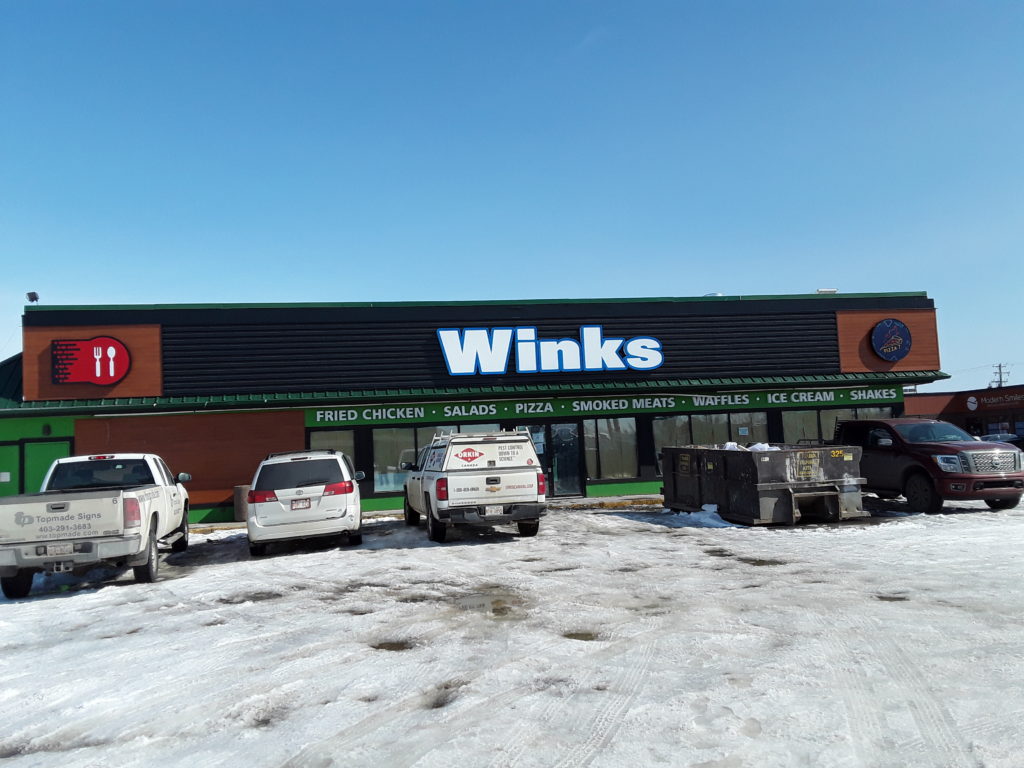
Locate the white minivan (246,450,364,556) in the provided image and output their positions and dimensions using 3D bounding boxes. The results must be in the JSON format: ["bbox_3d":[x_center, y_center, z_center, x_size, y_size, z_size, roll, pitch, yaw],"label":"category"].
[{"bbox_3d":[-4.030,2.230,16.450,2.000,1.780,5.080,-3,-4,-11],"label":"white minivan"}]

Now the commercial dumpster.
[{"bbox_3d":[5.170,2.040,17.700,2.420,1.380,4.100,-2,-3,-13],"label":"commercial dumpster"}]

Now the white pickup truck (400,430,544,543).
[{"bbox_3d":[-0.965,2.000,16.950,2.080,1.980,5.840,-2,-4,-13],"label":"white pickup truck"}]

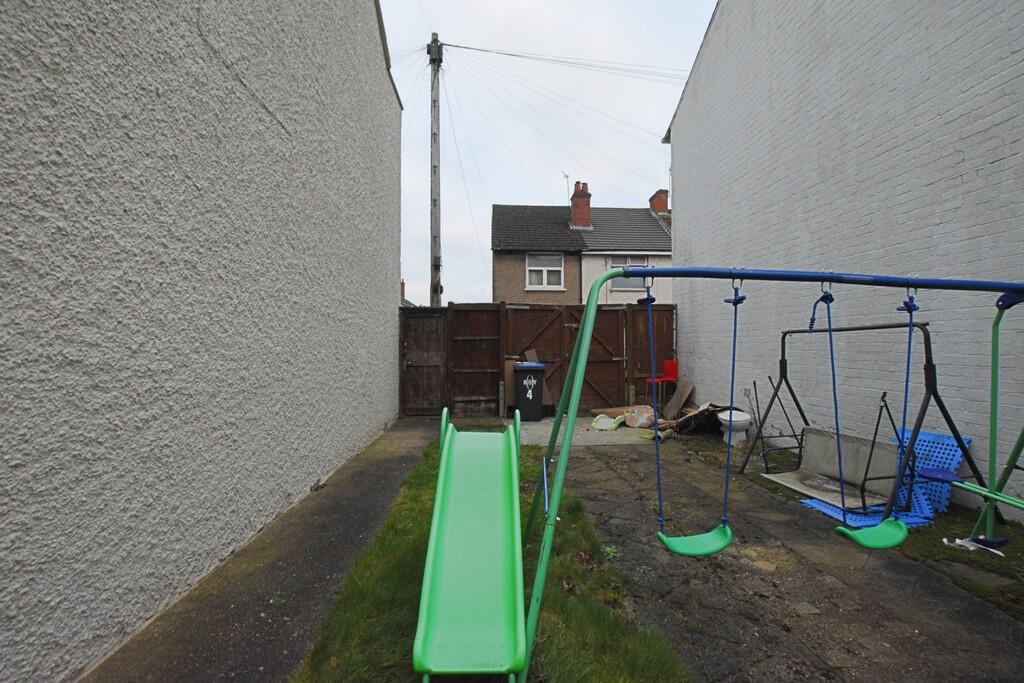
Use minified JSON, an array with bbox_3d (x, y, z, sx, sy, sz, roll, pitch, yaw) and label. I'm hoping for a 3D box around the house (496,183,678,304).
[{"bbox_3d":[3.650,-3.500,24.400,9.400,10.000,7.900,0,0,-2],"label":"house"}]

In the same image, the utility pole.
[{"bbox_3d":[-1.710,-2.730,9.600,0.320,8.400,0.310,0,0,0],"label":"utility pole"}]

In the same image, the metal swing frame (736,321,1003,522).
[{"bbox_3d":[2.870,0.595,3.630,1.010,1.400,1.460,0,0,-6],"label":"metal swing frame"}]

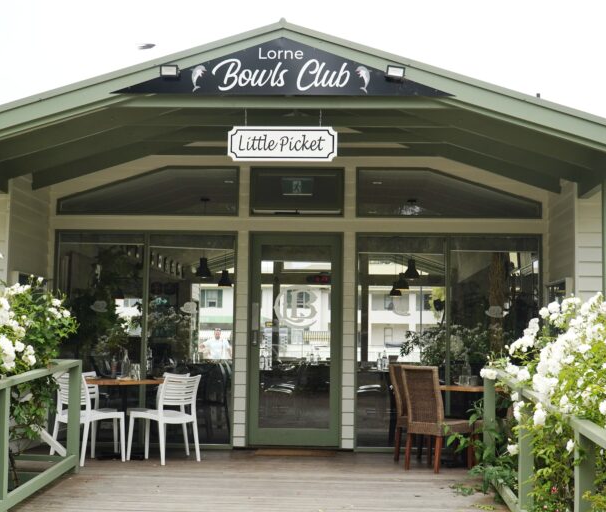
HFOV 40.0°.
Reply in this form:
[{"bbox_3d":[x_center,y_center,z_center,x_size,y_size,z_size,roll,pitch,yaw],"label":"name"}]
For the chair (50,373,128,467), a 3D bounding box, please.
[{"bbox_3d":[-1.951,1.485,7.678,0.470,0.810,0.540,-4,-8,39],"label":"chair"}]

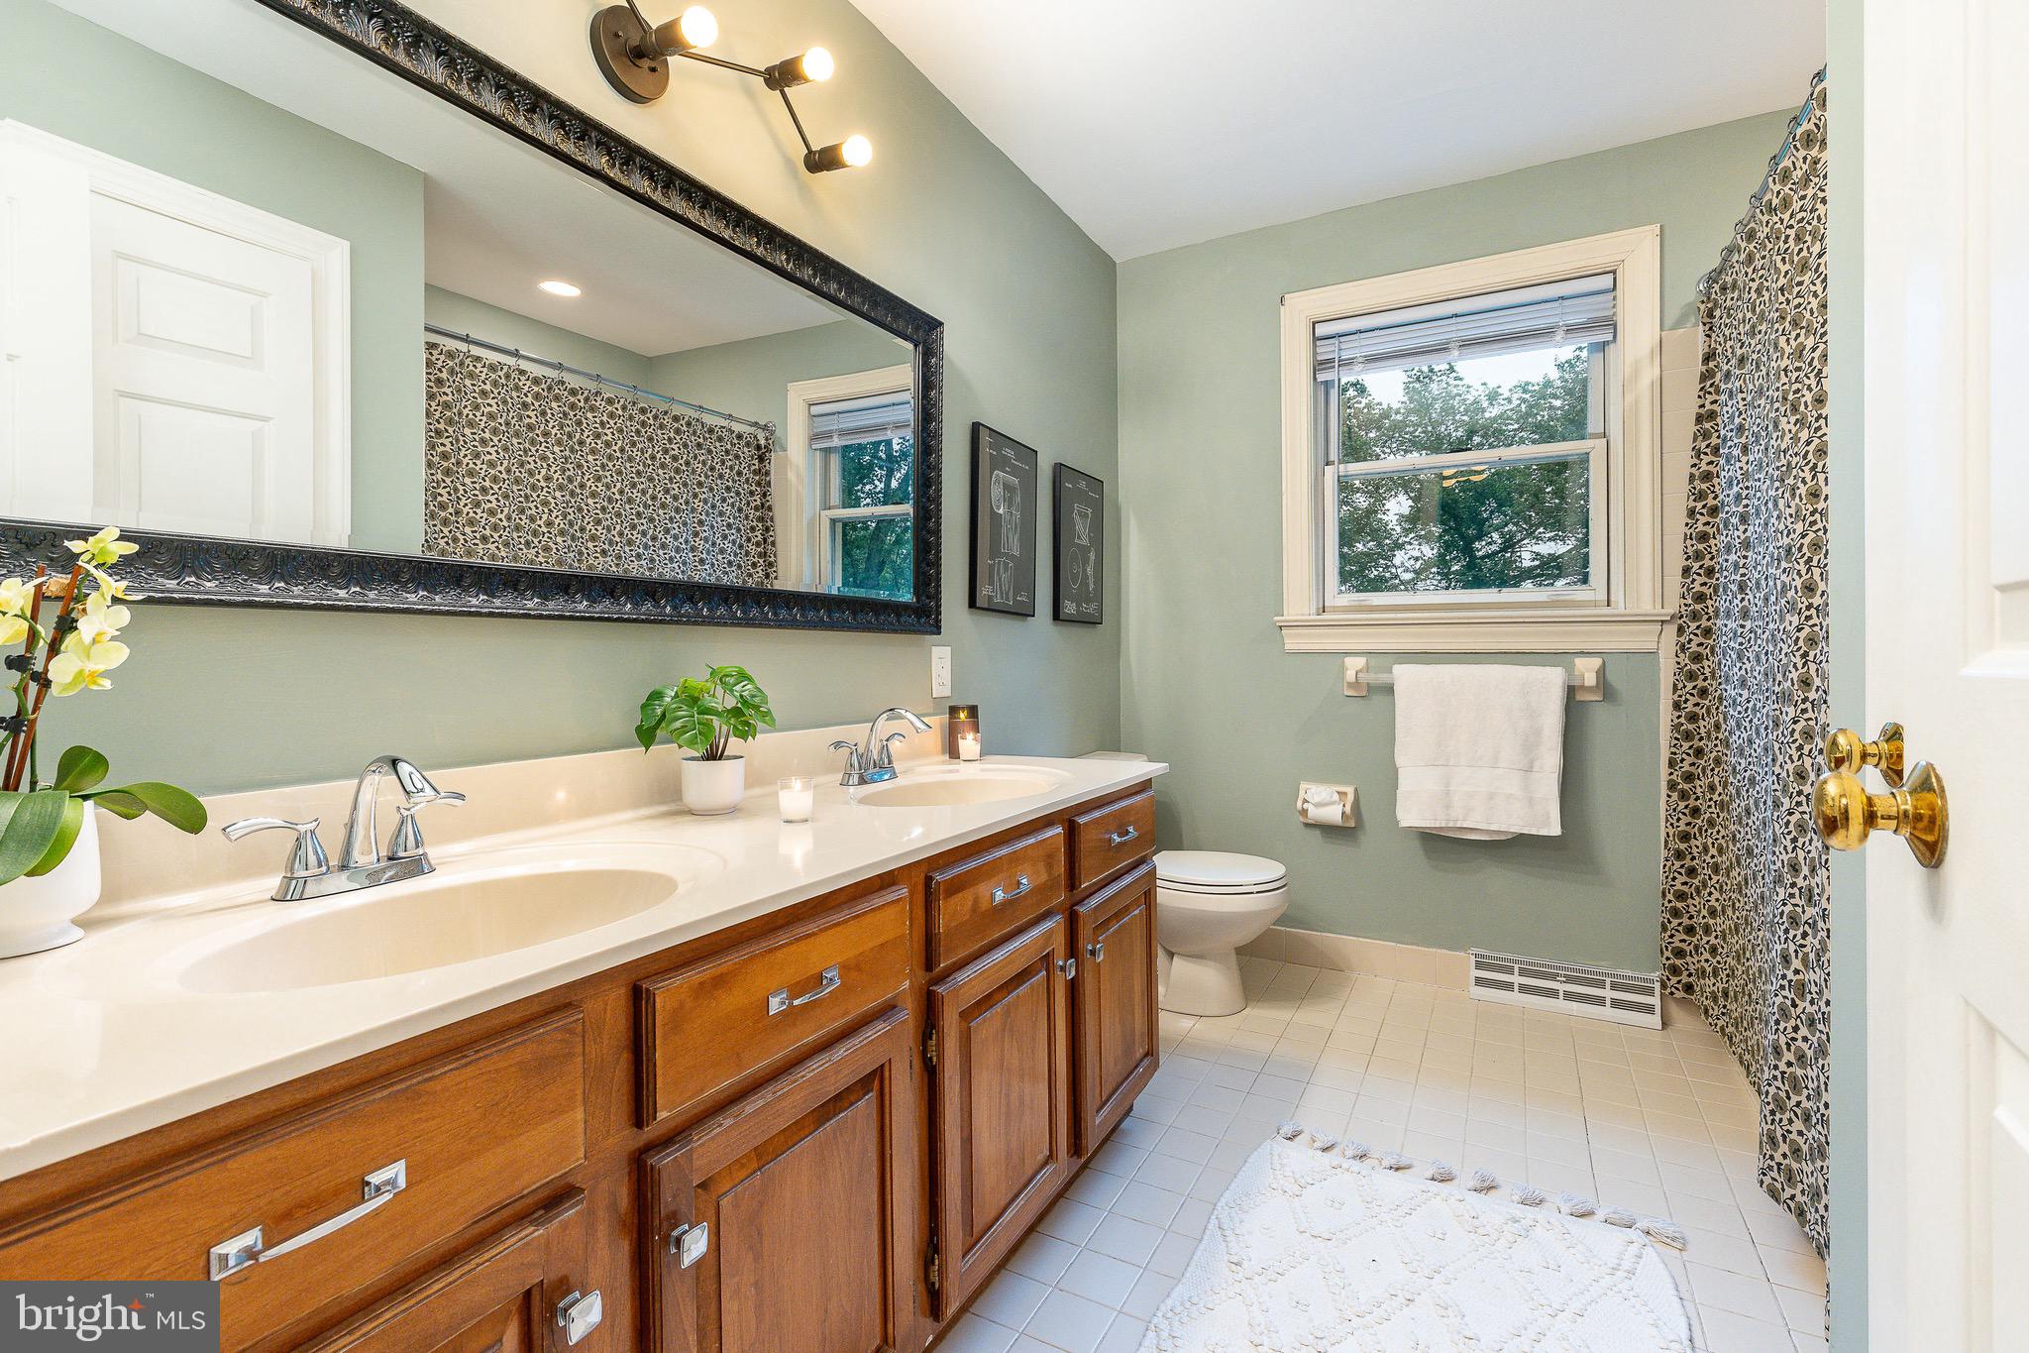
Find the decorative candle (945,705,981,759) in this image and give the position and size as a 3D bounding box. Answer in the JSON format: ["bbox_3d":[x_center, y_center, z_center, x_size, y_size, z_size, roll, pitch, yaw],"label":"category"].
[{"bbox_3d":[-0.116,0.123,2.014,0.070,0.115,0.070,-1,1,0],"label":"decorative candle"}]

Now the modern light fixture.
[{"bbox_3d":[-0.499,-0.977,1.336,0.185,0.220,0.710,0,1,28],"label":"modern light fixture"}]

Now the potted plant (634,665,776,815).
[{"bbox_3d":[-0.438,0.091,1.317,0.200,0.212,0.200,0,1,28],"label":"potted plant"}]

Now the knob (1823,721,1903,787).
[{"bbox_3d":[0.869,0.079,0.927,0.057,0.066,0.066,0,1,28],"label":"knob"}]

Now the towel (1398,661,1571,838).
[{"bbox_3d":[1.318,0.217,2.573,0.430,0.495,0.060,0,1,28],"label":"towel"}]

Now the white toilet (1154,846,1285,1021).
[{"bbox_3d":[0.469,0.592,2.630,0.660,0.690,0.440,0,1,28],"label":"white toilet"}]

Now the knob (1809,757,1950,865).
[{"bbox_3d":[0.558,0.089,0.588,0.057,0.067,0.067,0,1,28],"label":"knob"}]

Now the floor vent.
[{"bbox_3d":[1.526,0.860,2.511,0.447,0.137,0.056,0,1,28],"label":"floor vent"}]

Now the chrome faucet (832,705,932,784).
[{"bbox_3d":[-0.217,0.122,1.655,0.175,0.134,0.230,0,1,28],"label":"chrome faucet"}]

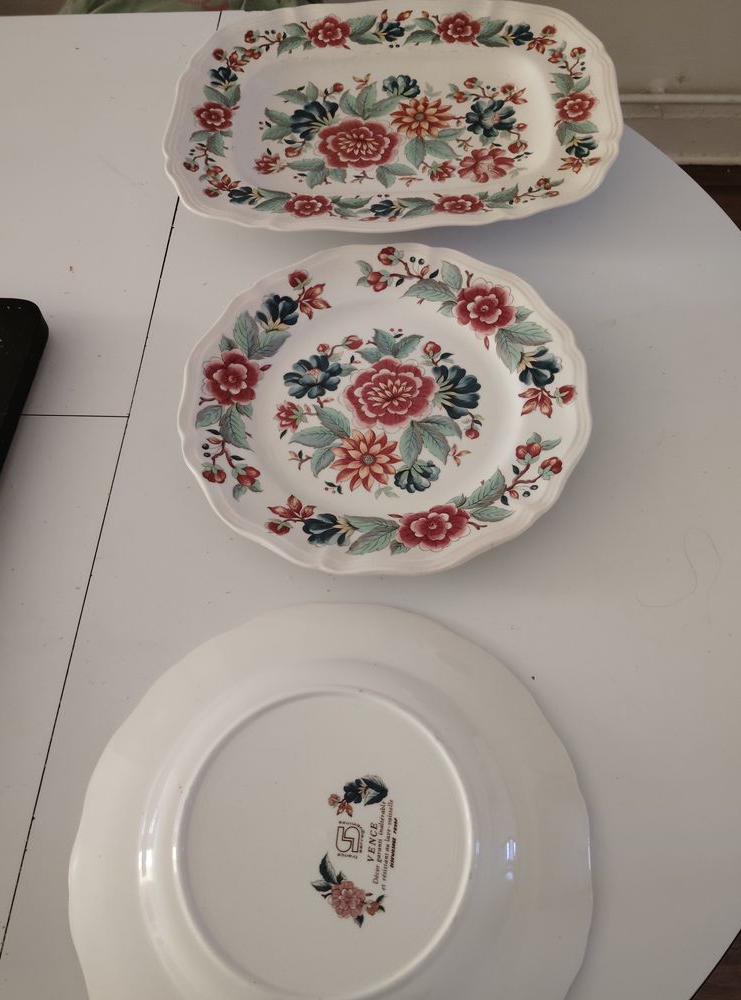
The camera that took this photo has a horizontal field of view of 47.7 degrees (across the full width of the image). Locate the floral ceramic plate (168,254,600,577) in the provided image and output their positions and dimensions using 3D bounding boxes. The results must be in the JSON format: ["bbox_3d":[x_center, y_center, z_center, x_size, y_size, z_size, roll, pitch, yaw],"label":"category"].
[{"bbox_3d":[0.009,-0.061,0.510,0.247,0.024,0.247,-2,60,3],"label":"floral ceramic plate"}]

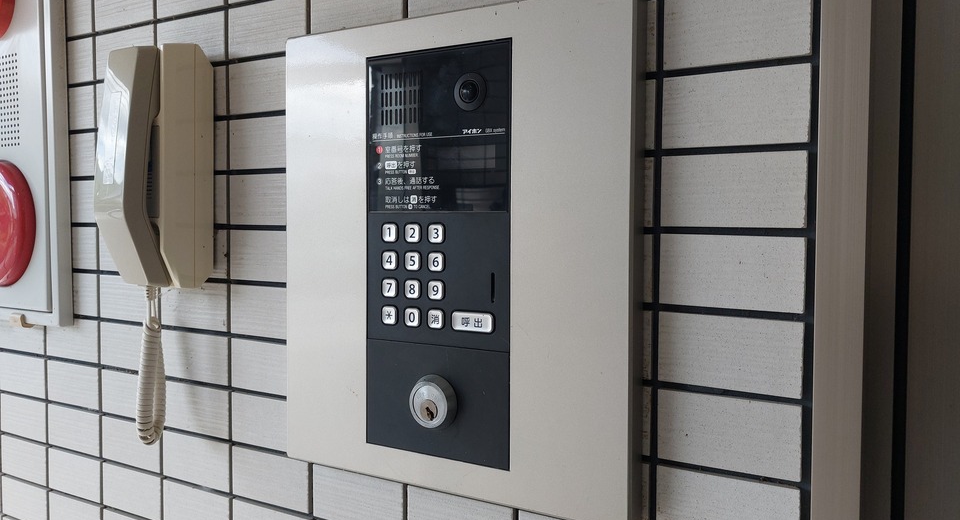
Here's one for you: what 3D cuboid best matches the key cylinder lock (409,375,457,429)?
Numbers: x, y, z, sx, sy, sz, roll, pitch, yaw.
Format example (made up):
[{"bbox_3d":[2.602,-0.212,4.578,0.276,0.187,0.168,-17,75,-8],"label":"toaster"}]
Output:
[{"bbox_3d":[-0.036,0.104,0.483,0.040,0.040,0.009,2,3,28],"label":"key cylinder lock"}]

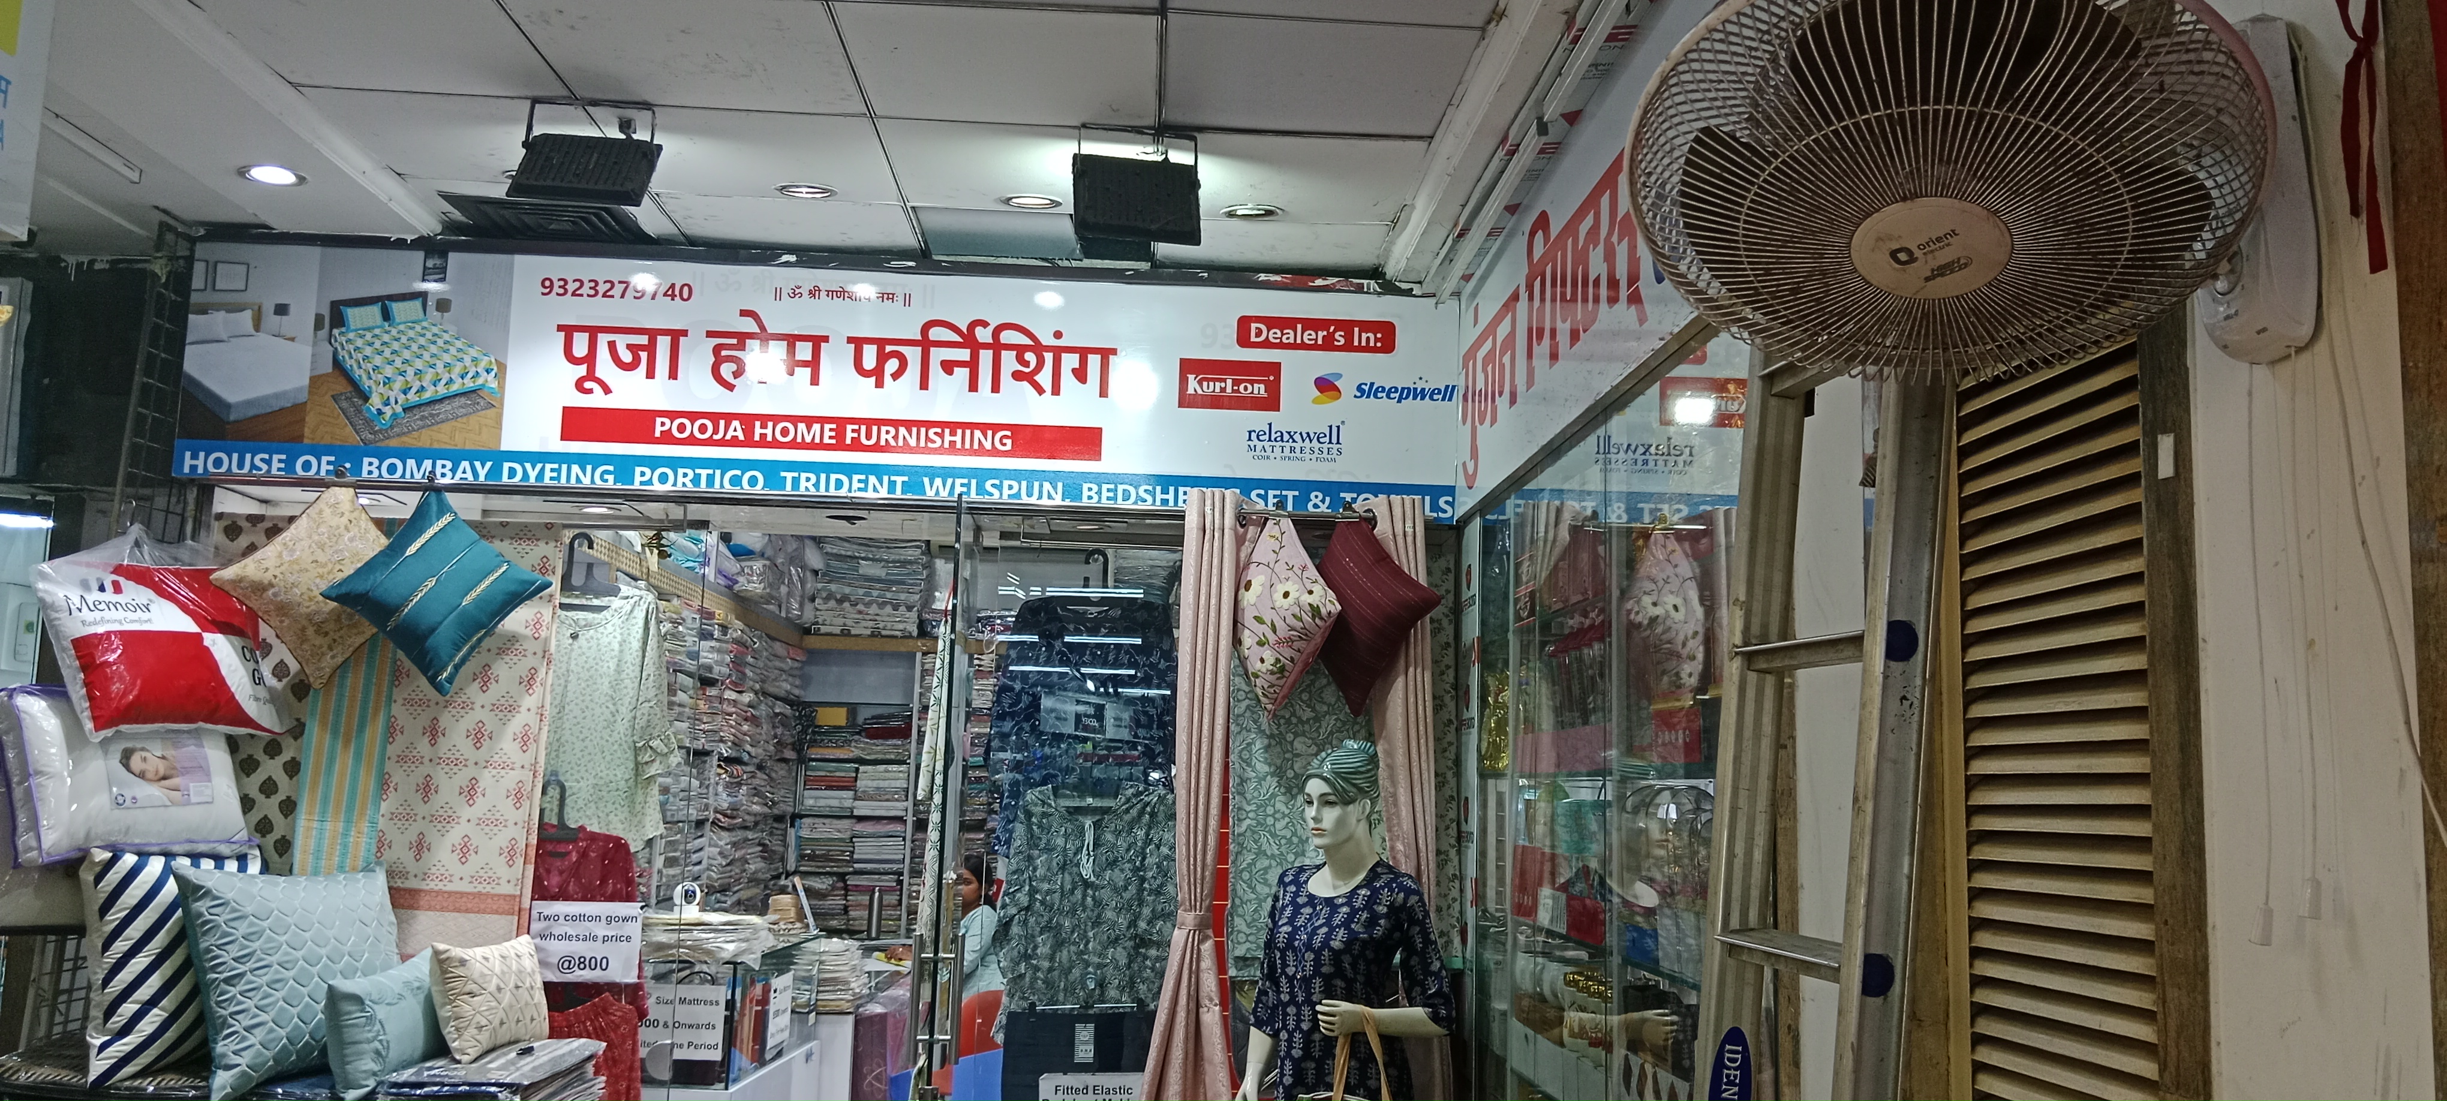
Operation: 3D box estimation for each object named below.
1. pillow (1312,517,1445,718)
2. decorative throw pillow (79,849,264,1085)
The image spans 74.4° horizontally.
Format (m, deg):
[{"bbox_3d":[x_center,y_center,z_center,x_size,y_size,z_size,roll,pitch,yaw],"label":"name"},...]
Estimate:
[{"bbox_3d":[0.343,0.170,4.164,0.385,0.385,0.120,43,-1,13],"label":"pillow"},{"bbox_3d":[-2.195,0.869,3.400,0.130,0.450,0.450,-13,-13,15],"label":"decorative throw pillow"}]

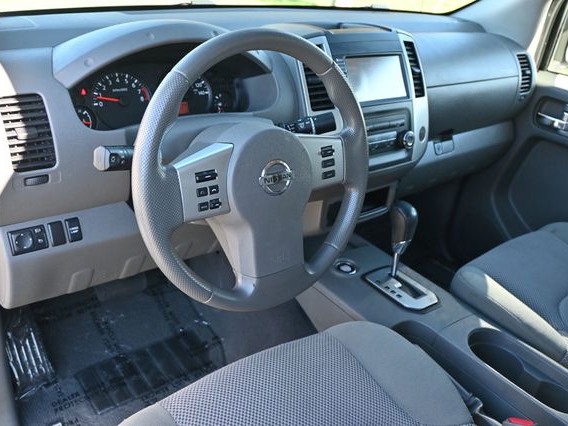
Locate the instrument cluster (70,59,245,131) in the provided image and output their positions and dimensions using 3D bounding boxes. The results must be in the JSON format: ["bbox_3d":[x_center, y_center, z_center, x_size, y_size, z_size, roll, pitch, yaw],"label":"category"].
[{"bbox_3d":[-0.197,-0.209,0.948,0.315,0.125,0.060,-15,17,-36],"label":"instrument cluster"}]

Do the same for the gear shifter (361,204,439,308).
[{"bbox_3d":[0.242,0.077,1.078,0.096,0.170,0.145,-15,35,-36],"label":"gear shifter"}]

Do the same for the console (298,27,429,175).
[{"bbox_3d":[0.149,-0.218,1.103,0.345,0.270,0.100,-15,15,-36],"label":"console"}]

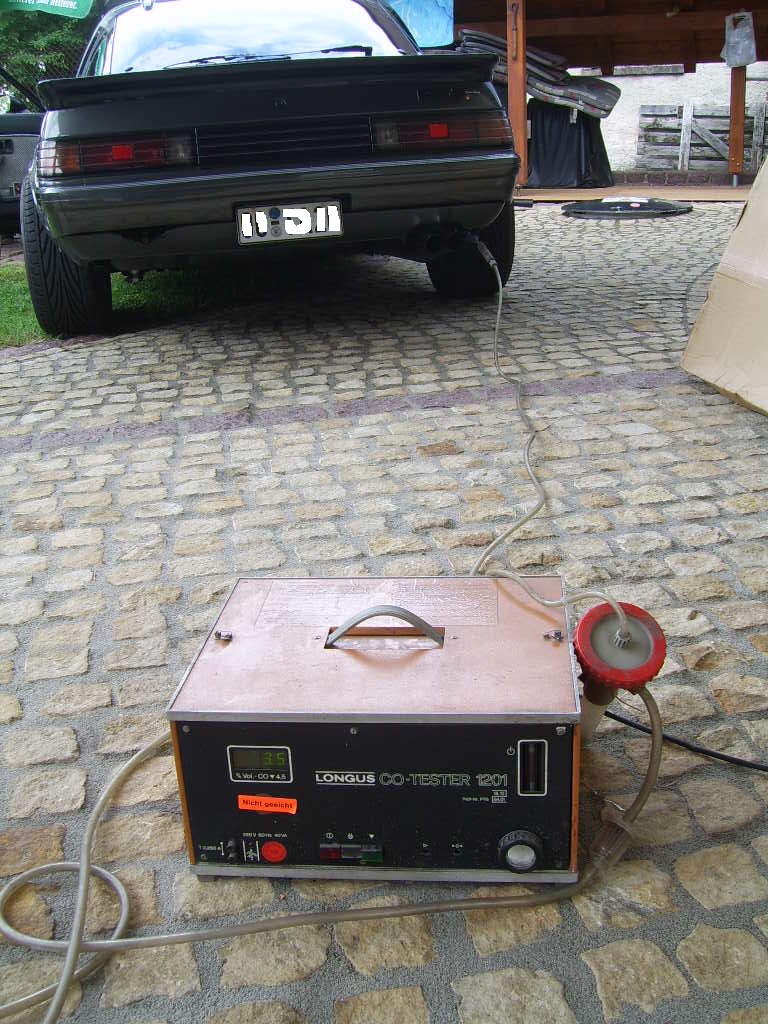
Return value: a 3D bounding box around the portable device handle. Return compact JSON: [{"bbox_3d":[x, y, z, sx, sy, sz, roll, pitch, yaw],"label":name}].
[{"bbox_3d":[0.001,0.123,1.186,0.126,0.045,0.022,-1,22,7],"label":"portable device handle"}]

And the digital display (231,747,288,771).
[{"bbox_3d":[-0.119,0.238,1.082,0.056,0.025,0.008,-1,22,7],"label":"digital display"}]

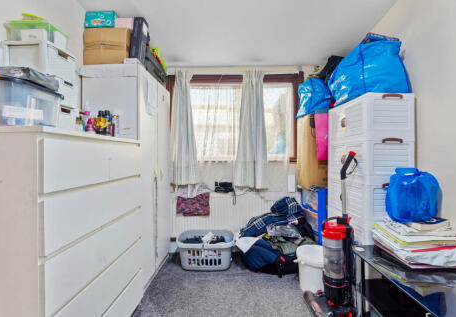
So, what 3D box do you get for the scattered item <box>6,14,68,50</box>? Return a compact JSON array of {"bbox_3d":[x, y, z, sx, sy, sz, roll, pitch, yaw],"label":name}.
[{"bbox_3d":[-0.965,-0.630,1.015,0.220,0.150,0.150,0,0,0],"label":"scattered item"}]

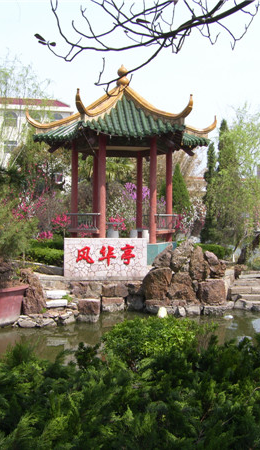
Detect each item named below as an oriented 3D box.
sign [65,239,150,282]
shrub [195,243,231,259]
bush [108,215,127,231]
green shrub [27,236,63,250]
[{"bbox_3d":[-0.640,0.870,12.789,2.170,1.020,0.280,0,1,-7],"label":"sign"},{"bbox_3d":[2.942,0.916,17.100,1.200,0.500,0.750,0,1,-15],"label":"shrub"},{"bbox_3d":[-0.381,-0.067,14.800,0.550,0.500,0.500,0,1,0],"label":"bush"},{"bbox_3d":[-2.716,0.627,15.600,1.400,0.500,0.750,1,1,20],"label":"green shrub"}]

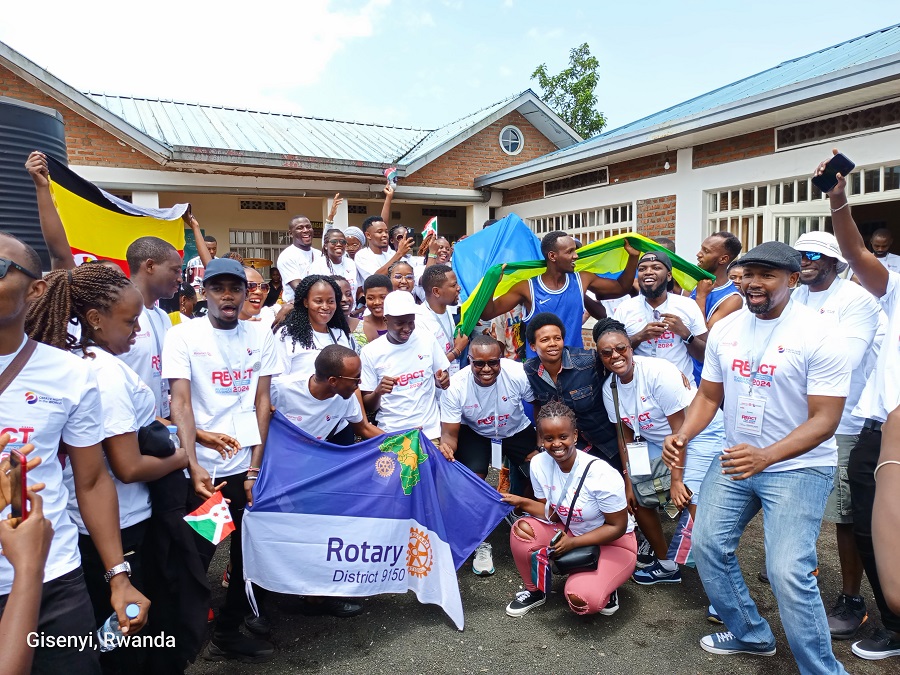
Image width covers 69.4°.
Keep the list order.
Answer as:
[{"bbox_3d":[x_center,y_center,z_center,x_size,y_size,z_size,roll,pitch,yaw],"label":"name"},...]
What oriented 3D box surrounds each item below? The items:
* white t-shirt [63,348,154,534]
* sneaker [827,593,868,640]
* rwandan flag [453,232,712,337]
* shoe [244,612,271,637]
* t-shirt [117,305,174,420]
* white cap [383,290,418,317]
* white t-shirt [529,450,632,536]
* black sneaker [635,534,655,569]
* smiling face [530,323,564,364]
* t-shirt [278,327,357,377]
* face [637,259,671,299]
[{"bbox_3d":[-1.116,0.333,2.100,0.320,0.570,0.430,1,6,-9],"label":"white t-shirt"},{"bbox_3d":[1.806,1.244,2.949,0.300,0.130,0.110,-5,7,-43],"label":"sneaker"},{"bbox_3d":[0.838,-0.386,4.050,1.560,0.720,0.550,-1,5,0],"label":"rwandan flag"},{"bbox_3d":[-0.901,1.271,3.013,0.105,0.110,0.290,-5,7,-40],"label":"shoe"},{"bbox_3d":[-1.276,0.177,2.680,0.280,0.670,0.460,2,6,30],"label":"t-shirt"},{"bbox_3d":[-0.270,-0.184,3.620,0.180,0.150,0.260,-2,17,-30],"label":"white cap"},{"bbox_3d":[0.626,0.751,3.070,0.450,0.430,0.320,2,21,24],"label":"white t-shirt"},{"bbox_3d":[1.068,1.158,3.550,0.100,0.130,0.260,-1,5,-6],"label":"black sneaker"},{"bbox_3d":[0.455,0.035,3.030,0.145,0.190,0.140,-1,5,-8],"label":"smiling face"},{"bbox_3d":[-0.638,0.217,3.130,0.430,0.590,0.260,-2,5,-20],"label":"t-shirt"},{"bbox_3d":[1.099,-0.310,3.500,0.170,0.220,0.175,2,6,31],"label":"face"}]

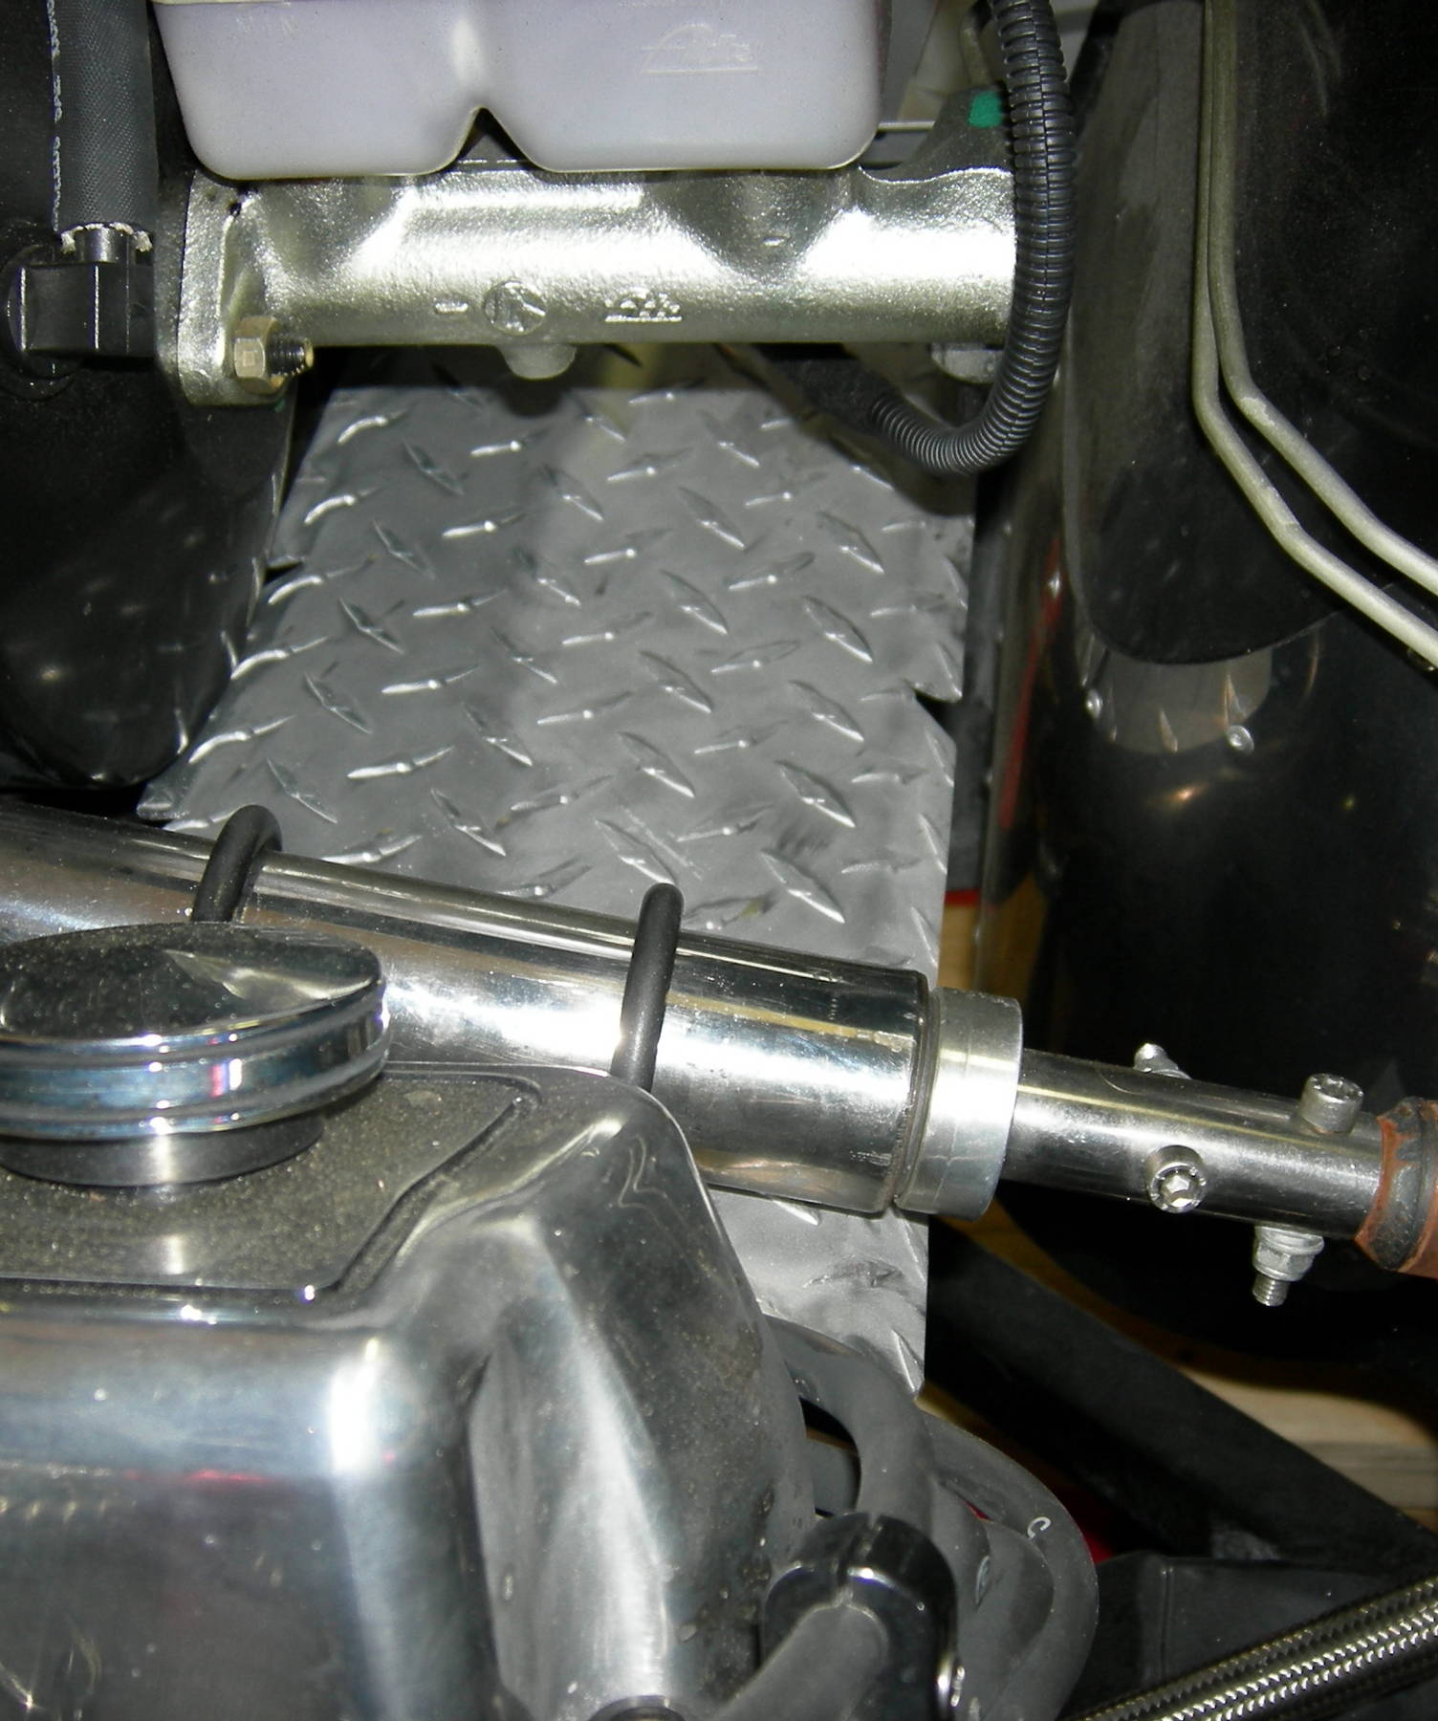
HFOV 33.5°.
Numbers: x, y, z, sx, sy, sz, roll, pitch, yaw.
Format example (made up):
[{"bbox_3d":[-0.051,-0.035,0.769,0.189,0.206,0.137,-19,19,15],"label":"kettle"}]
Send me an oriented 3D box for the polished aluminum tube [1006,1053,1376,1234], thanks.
[{"bbox_3d":[0.084,0.050,0.420,0.068,0.024,0.024,11,90,-2],"label":"polished aluminum tube"}]

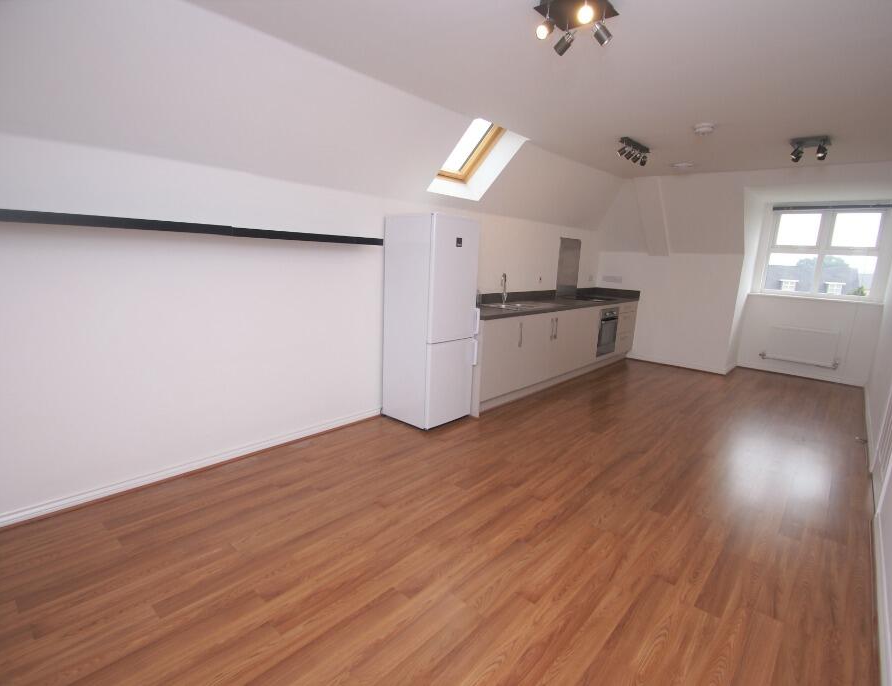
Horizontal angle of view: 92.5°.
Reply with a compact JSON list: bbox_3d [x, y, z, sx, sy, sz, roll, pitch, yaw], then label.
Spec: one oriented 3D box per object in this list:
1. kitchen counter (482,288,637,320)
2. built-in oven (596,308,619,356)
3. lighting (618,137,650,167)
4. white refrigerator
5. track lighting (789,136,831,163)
[{"bbox_3d":[1.366,-0.526,5.245,0.664,0.141,3.712,13,16,42],"label":"kitchen counter"},{"bbox_3d":[2.011,-0.191,5.996,0.550,0.625,0.590,13,16,42],"label":"built-in oven"},{"bbox_3d":[1.691,-1.700,3.818,0.135,0.145,0.480,13,16,42],"label":"lighting"},{"bbox_3d":[-0.142,-0.197,3.749,0.577,1.733,0.544,13,16,42],"label":"white refrigerator"},{"bbox_3d":[2.968,-1.579,3.498,0.235,0.140,0.230,13,16,42],"label":"track lighting"}]

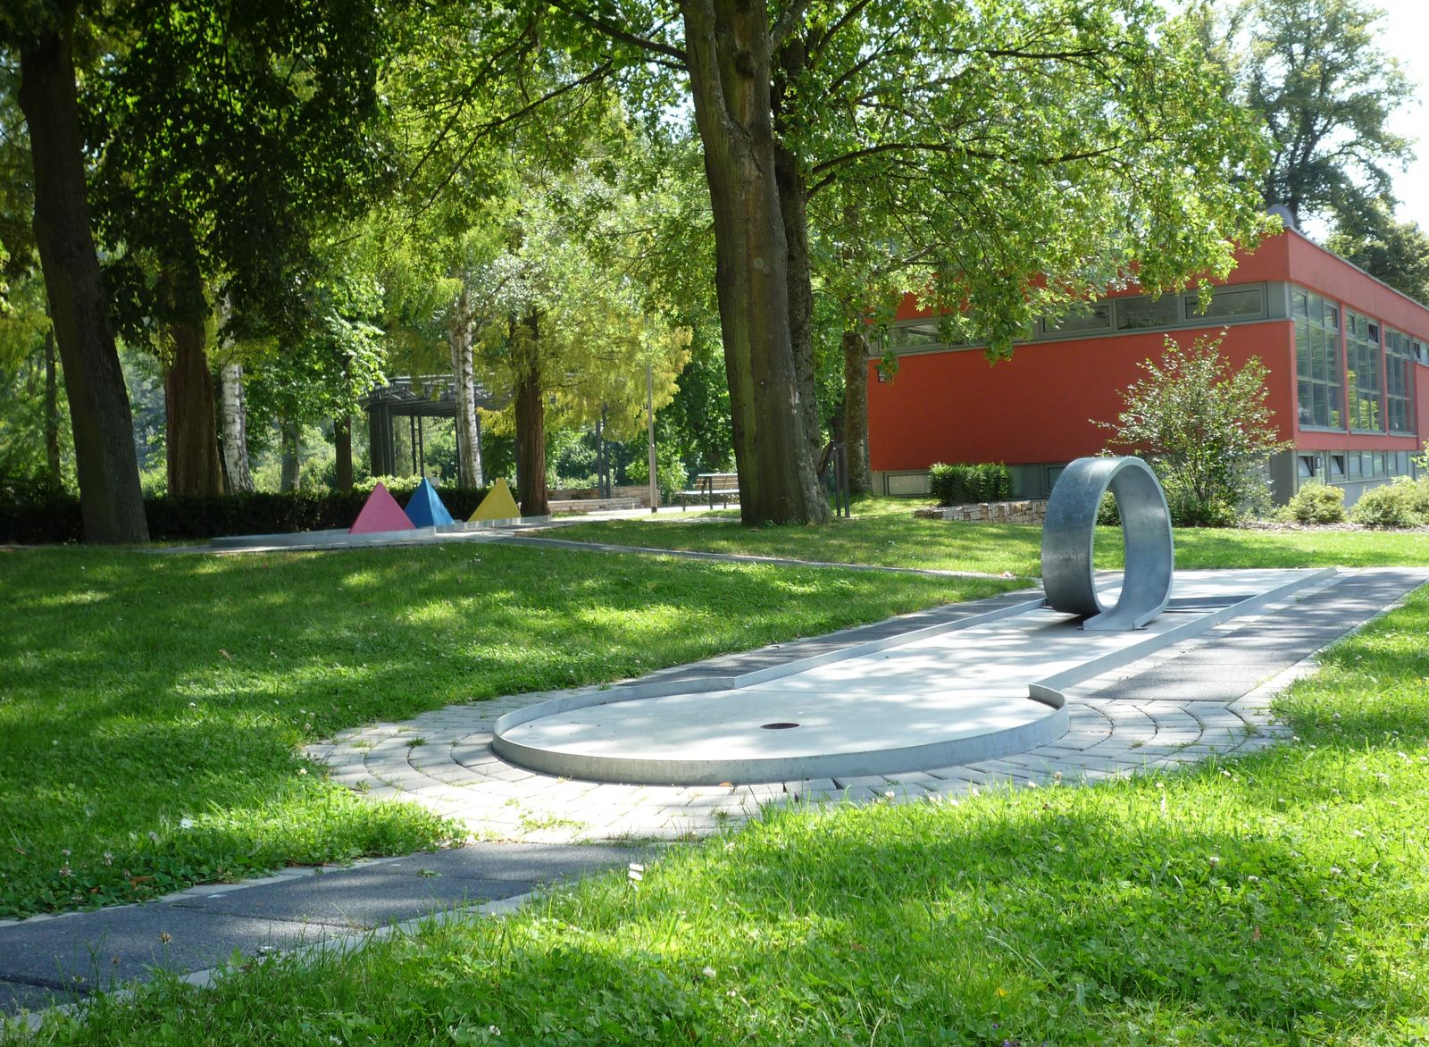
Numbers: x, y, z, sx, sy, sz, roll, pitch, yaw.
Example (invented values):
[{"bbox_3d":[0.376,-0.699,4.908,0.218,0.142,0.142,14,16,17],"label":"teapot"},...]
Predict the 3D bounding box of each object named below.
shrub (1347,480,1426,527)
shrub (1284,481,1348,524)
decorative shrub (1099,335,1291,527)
[{"bbox_3d":[8.899,-0.258,21.300,0.980,0.630,0.880,-2,1,23],"label":"shrub"},{"bbox_3d":[8.596,-0.303,23.000,0.890,0.610,0.820,-2,1,21],"label":"shrub"},{"bbox_3d":[7.463,-1.430,25.000,2.900,2.920,2.600,-2,1,17],"label":"decorative shrub"}]

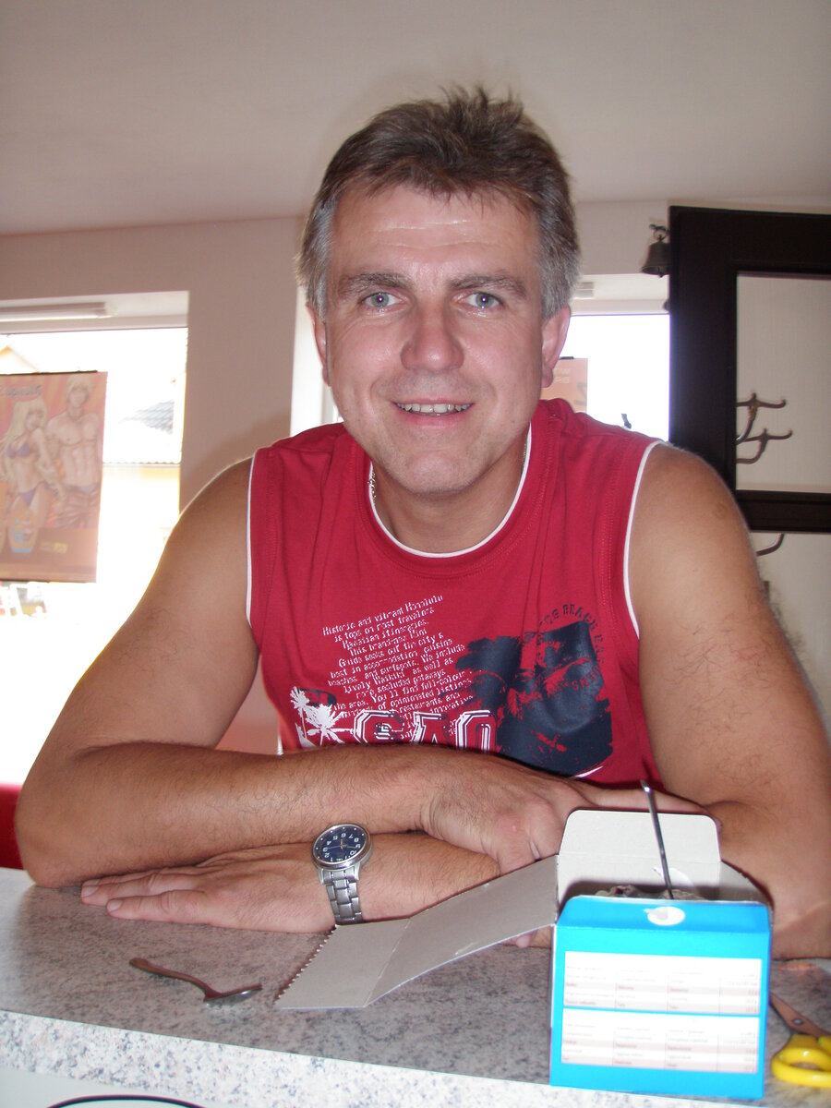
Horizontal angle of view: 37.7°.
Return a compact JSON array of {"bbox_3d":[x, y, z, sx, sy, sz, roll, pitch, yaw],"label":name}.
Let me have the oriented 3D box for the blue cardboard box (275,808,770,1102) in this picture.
[{"bbox_3d":[0.053,0.190,0.620,0.219,0.096,0.161,1,-3,7],"label":"blue cardboard box"}]

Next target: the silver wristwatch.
[{"bbox_3d":[-0.041,0.213,0.812,0.042,0.054,0.063,-13,30,13],"label":"silver wristwatch"}]

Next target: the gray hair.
[{"bbox_3d":[0.017,-0.233,0.883,0.195,0.190,0.195,1,-3,1],"label":"gray hair"}]

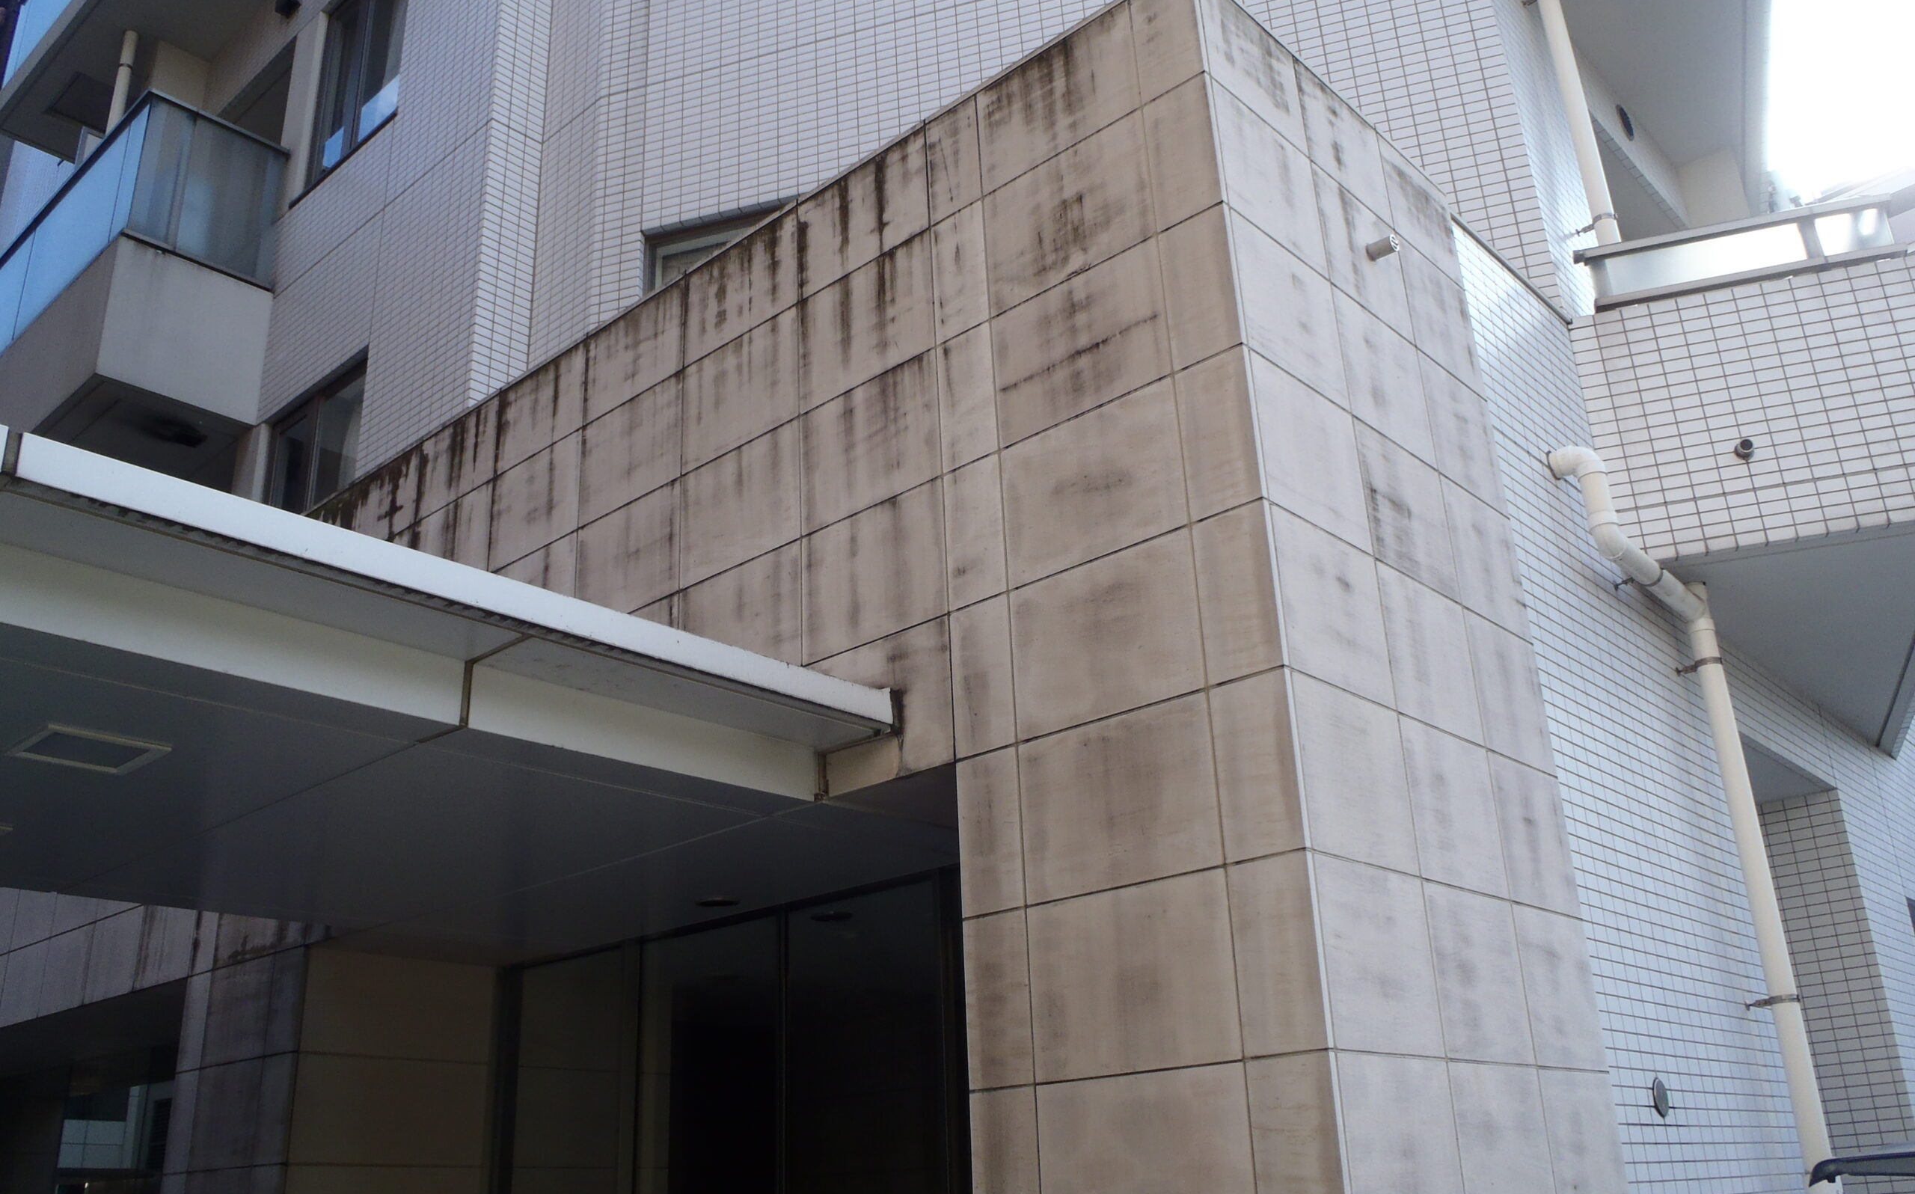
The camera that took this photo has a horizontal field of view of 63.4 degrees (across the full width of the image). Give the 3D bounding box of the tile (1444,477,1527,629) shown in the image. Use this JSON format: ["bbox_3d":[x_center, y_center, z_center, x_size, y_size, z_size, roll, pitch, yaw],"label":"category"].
[{"bbox_3d":[1.573,-0.102,4.619,0.025,0.410,0.484,-20,-27,38],"label":"tile"}]

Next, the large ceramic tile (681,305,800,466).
[{"bbox_3d":[-0.717,-0.681,5.156,0.589,0.409,0.025,-20,-27,38],"label":"large ceramic tile"}]

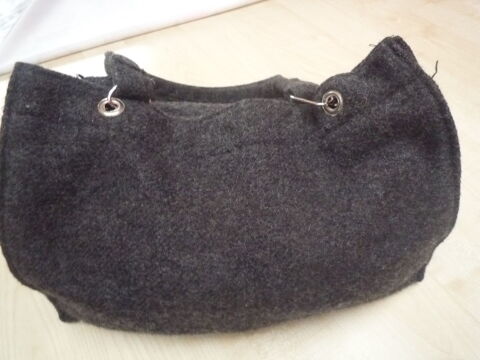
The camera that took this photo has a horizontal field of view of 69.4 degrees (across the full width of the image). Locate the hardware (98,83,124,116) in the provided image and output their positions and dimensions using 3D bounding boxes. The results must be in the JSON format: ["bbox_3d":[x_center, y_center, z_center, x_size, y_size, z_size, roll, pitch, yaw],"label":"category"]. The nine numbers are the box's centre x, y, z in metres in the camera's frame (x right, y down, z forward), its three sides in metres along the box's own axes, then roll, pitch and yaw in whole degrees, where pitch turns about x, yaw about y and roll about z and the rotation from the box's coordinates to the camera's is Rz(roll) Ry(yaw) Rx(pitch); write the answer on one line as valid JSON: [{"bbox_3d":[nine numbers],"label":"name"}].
[{"bbox_3d":[-0.108,-0.066,0.288,0.022,0.013,0.028,1,73,-6],"label":"hardware"}]

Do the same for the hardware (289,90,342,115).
[{"bbox_3d":[0.067,-0.067,0.300,0.047,0.014,0.024,3,86,15],"label":"hardware"}]

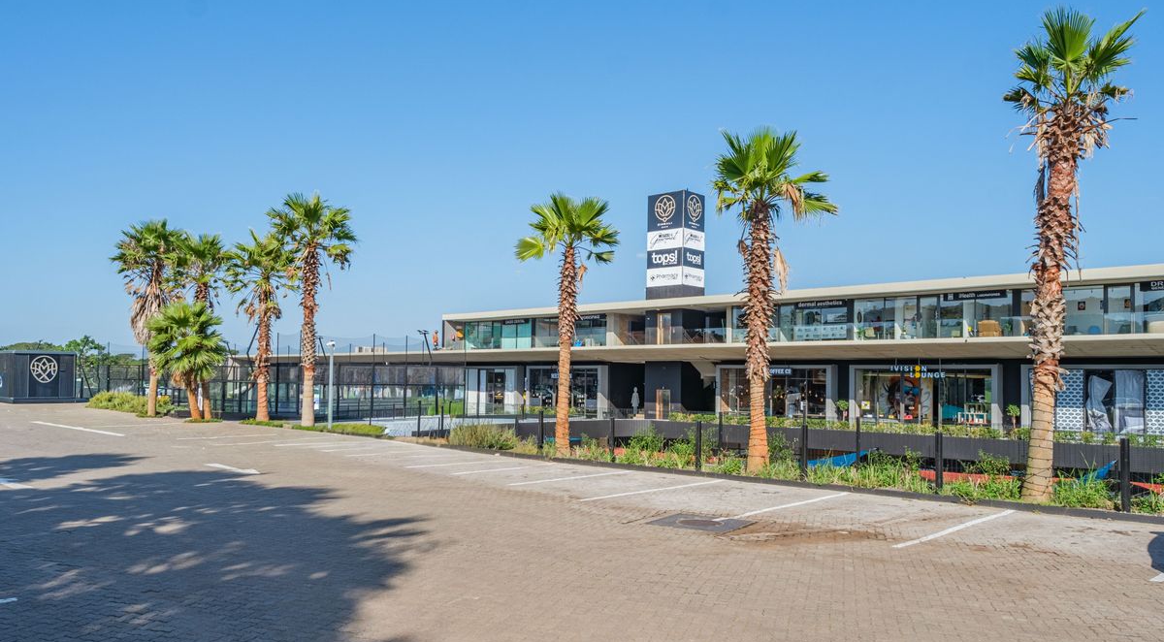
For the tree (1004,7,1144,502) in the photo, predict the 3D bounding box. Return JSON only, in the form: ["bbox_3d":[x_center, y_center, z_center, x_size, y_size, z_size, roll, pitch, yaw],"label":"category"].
[{"bbox_3d":[8.277,-1.197,12.957,2.360,8.306,2.289,1,-4,0],"label":"tree"}]

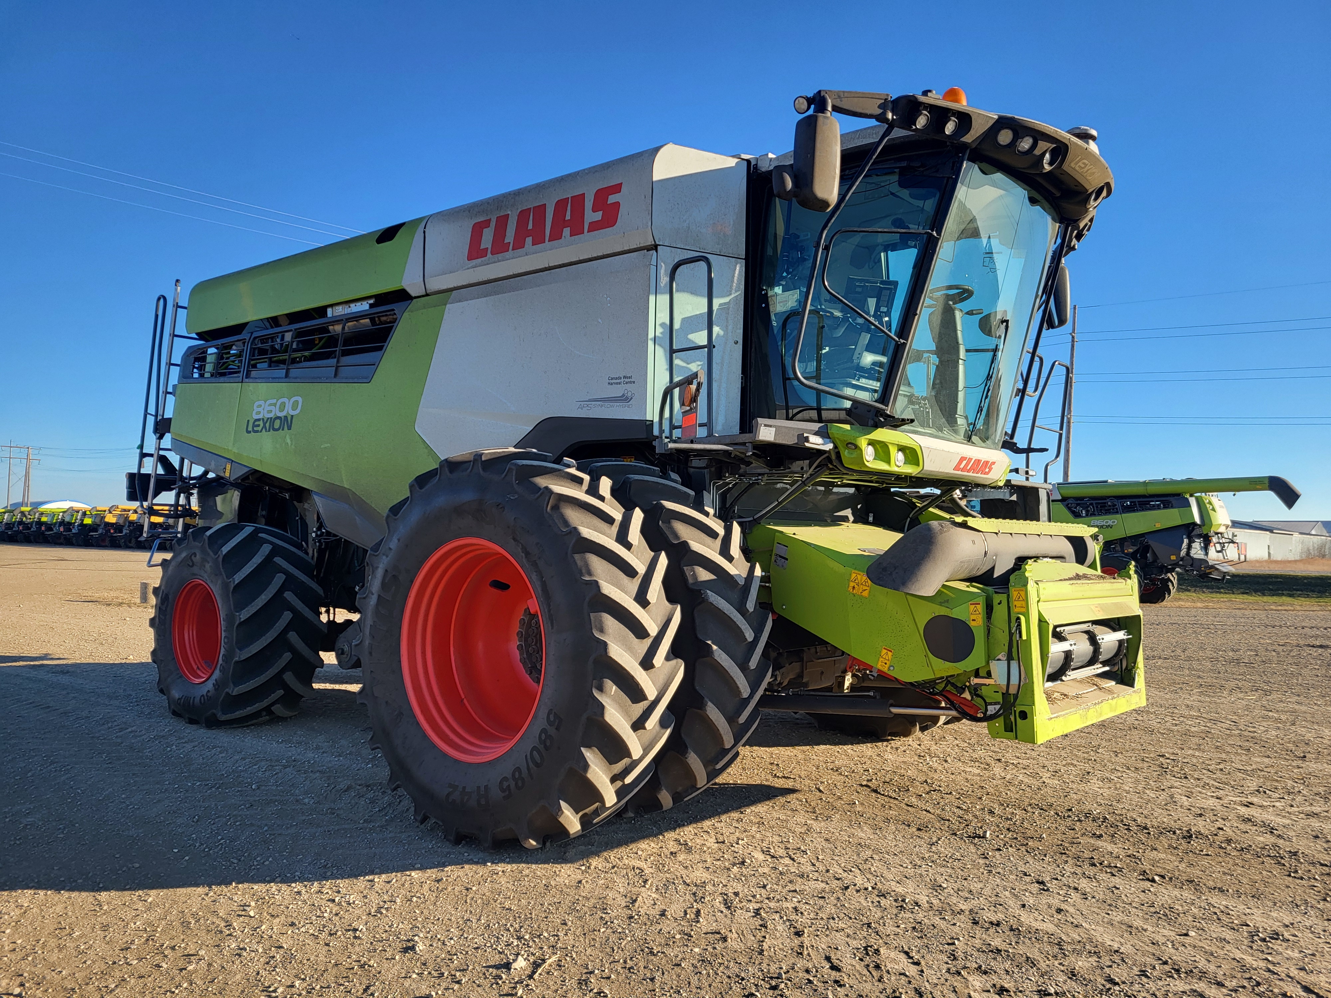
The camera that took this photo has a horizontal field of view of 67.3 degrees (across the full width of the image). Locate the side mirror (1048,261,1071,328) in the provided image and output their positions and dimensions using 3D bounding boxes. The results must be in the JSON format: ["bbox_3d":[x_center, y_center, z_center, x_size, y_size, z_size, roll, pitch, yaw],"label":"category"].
[{"bbox_3d":[2.976,-1.534,7.580,0.130,0.500,0.210,1,-2,7],"label":"side mirror"}]

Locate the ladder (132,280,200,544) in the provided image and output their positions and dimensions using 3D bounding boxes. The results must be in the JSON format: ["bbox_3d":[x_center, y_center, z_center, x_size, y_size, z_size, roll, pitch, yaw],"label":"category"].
[{"bbox_3d":[-5.075,-0.881,10.267,0.600,2.600,0.450,11,4,40],"label":"ladder"}]

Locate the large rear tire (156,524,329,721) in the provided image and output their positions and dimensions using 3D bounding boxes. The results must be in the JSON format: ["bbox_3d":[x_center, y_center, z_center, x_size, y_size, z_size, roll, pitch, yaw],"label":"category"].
[{"bbox_3d":[-3.504,1.054,8.144,1.620,1.610,0.680,-1,-3,40],"label":"large rear tire"}]

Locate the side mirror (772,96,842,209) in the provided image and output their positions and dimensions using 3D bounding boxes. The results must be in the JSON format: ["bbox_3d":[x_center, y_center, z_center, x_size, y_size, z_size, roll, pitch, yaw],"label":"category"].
[{"bbox_3d":[0.717,-1.747,5.050,0.310,0.560,0.150,2,-3,-22],"label":"side mirror"}]

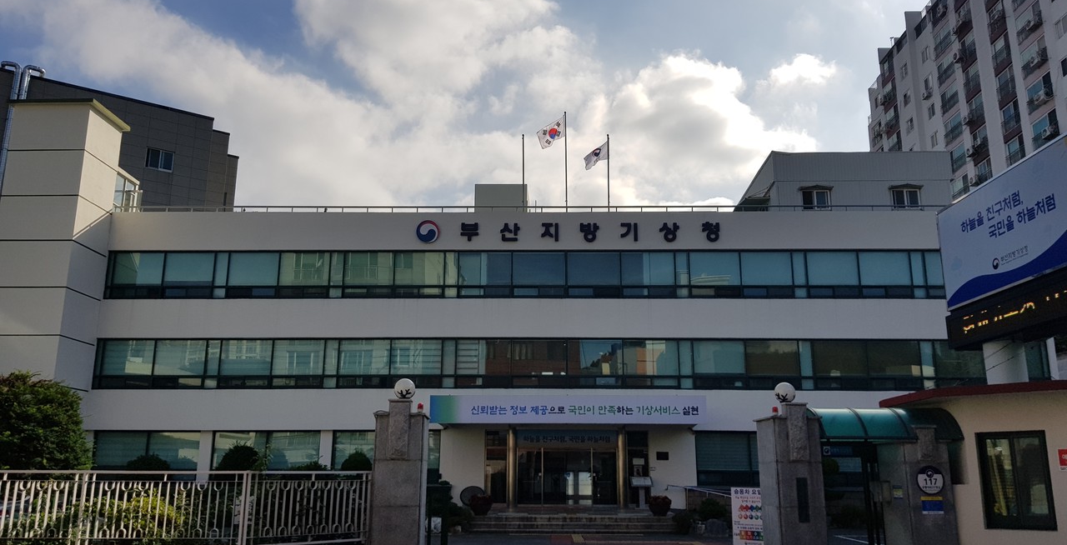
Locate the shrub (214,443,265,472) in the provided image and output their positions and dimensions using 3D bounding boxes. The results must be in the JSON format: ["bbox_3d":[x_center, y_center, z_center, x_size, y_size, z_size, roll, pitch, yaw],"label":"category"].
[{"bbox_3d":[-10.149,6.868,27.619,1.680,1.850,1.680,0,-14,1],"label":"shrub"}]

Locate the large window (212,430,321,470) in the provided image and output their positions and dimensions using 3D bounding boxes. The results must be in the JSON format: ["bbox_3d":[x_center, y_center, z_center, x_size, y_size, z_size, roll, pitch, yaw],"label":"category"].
[{"bbox_3d":[-9.329,6.481,27.975,3.819,1.927,0.200,0,-13,2],"label":"large window"}]

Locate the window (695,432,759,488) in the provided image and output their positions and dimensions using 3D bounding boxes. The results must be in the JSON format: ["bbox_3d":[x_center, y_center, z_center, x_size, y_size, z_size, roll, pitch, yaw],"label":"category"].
[{"bbox_3d":[7.469,6.408,27.502,3.763,1.881,0.200,0,-13,2],"label":"window"}]

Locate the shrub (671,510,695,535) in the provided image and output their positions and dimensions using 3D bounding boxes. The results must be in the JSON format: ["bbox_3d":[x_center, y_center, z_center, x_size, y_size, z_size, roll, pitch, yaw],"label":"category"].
[{"bbox_3d":[3.968,6.687,21.430,0.620,0.630,0.620,0,-14,1],"label":"shrub"}]

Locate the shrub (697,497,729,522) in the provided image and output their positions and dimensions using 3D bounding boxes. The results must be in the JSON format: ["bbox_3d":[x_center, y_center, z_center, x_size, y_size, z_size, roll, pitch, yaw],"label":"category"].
[{"bbox_3d":[4.989,6.645,22.239,0.860,0.780,0.860,0,-14,1],"label":"shrub"}]

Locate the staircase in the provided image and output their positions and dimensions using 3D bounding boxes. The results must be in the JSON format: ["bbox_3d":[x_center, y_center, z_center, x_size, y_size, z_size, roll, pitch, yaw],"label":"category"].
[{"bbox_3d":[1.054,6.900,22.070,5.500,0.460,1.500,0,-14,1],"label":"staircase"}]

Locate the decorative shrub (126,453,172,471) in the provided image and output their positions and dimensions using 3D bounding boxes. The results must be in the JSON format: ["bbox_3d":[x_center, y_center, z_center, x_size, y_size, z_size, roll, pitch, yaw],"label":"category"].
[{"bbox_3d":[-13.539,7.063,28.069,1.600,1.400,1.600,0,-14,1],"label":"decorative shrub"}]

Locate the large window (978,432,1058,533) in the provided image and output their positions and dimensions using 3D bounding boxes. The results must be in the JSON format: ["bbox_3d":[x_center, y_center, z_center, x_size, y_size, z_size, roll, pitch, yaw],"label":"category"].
[{"bbox_3d":[5.699,2.459,9.479,0.730,1.130,0.120,-10,-17,36],"label":"large window"}]

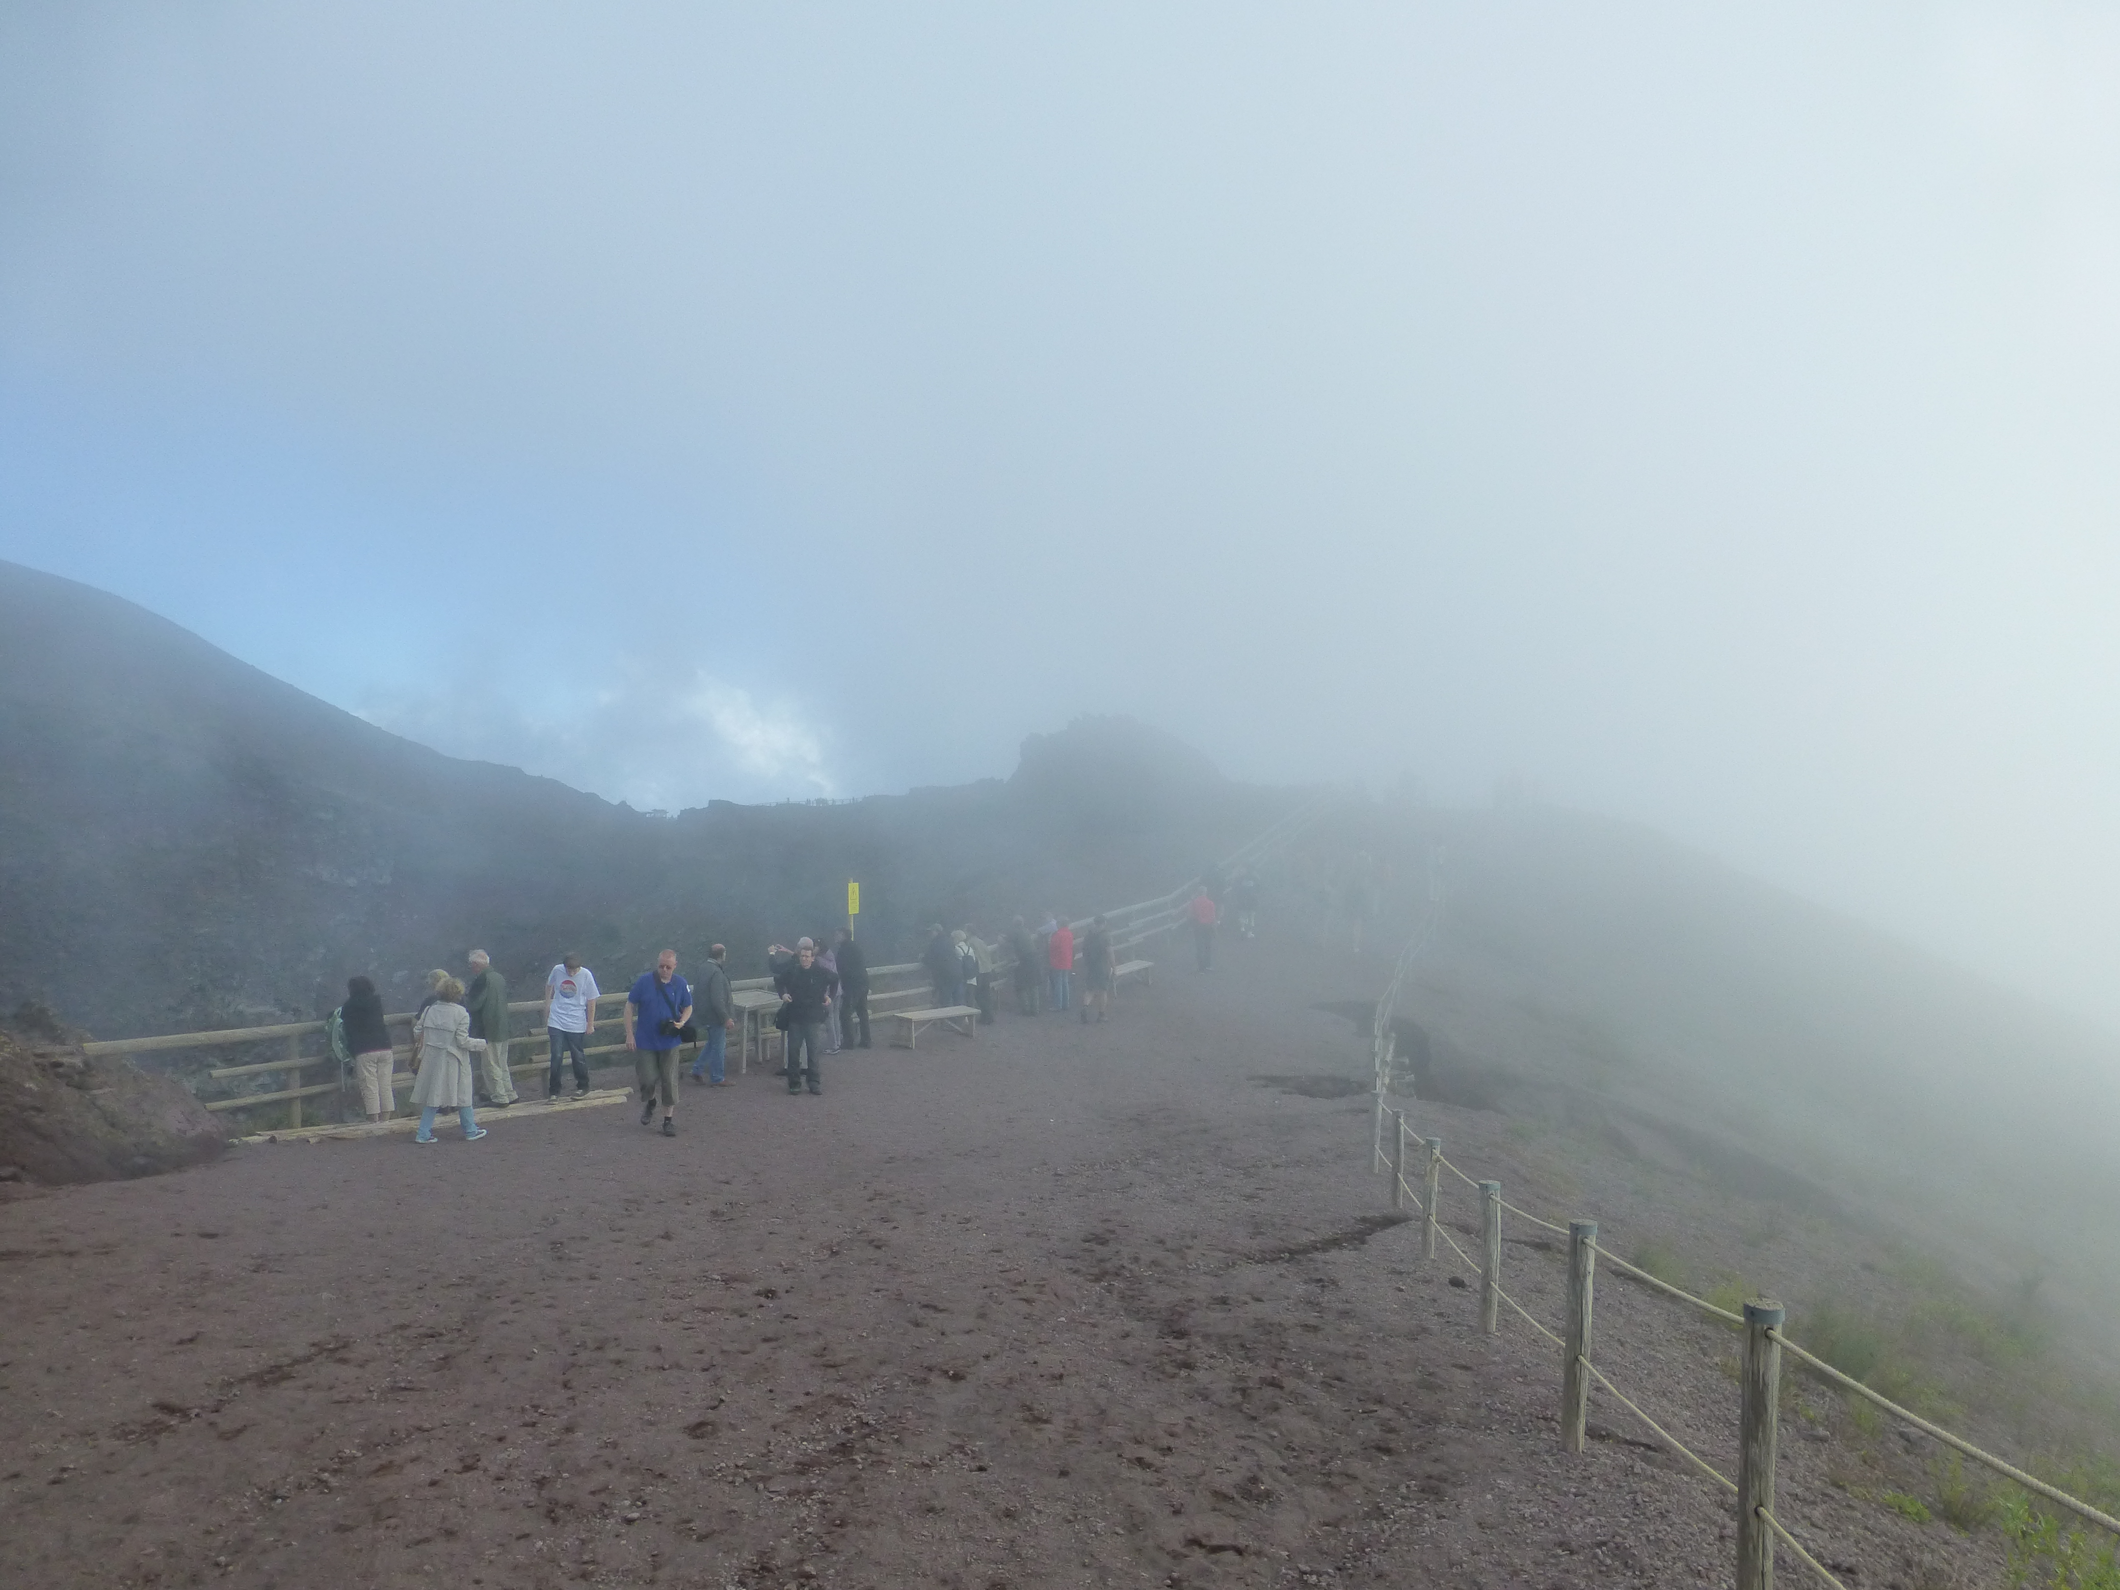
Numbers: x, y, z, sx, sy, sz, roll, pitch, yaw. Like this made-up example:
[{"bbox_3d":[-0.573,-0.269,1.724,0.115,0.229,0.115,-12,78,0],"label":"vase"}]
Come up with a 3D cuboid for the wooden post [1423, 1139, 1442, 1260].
[{"bbox_3d":[2.810,3.049,11.100,0.115,0.886,0.115,1,2,0],"label":"wooden post"}]

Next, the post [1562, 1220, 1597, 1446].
[{"bbox_3d":[2.219,2.323,6.300,0.116,0.981,0.116,1,2,0],"label":"post"}]

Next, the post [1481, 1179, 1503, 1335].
[{"bbox_3d":[2.499,2.690,8.550,0.120,0.857,0.120,1,2,0],"label":"post"}]

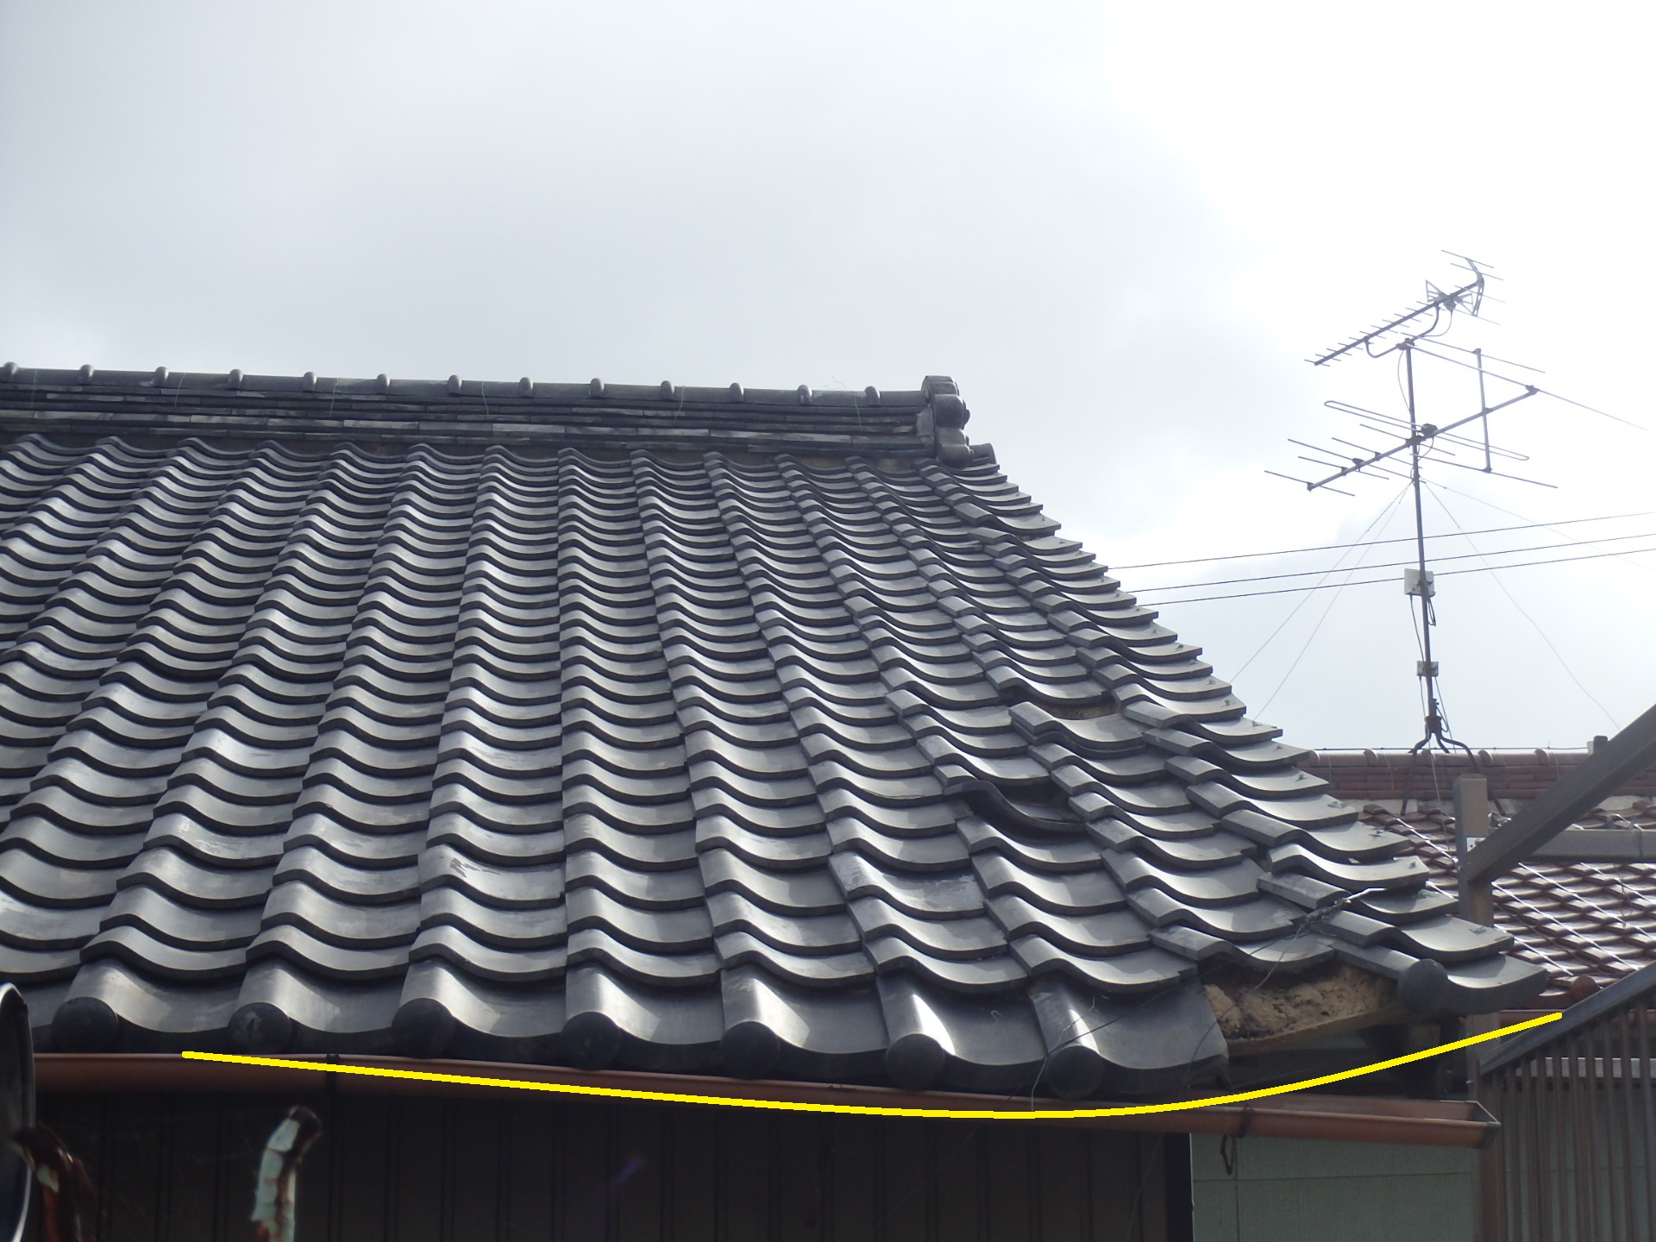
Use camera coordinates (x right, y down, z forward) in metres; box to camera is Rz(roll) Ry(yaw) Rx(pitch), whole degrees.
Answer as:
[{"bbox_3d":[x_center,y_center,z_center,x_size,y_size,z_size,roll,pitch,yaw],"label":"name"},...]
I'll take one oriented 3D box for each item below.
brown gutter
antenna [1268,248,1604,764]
[{"bbox_3d":[-0.103,0.780,4.641,2.437,0.072,0.105,4,-14,-8],"label":"brown gutter"},{"bbox_3d":[2.728,-0.485,13.200,1.500,2.250,1.600,6,-15,-28],"label":"antenna"}]

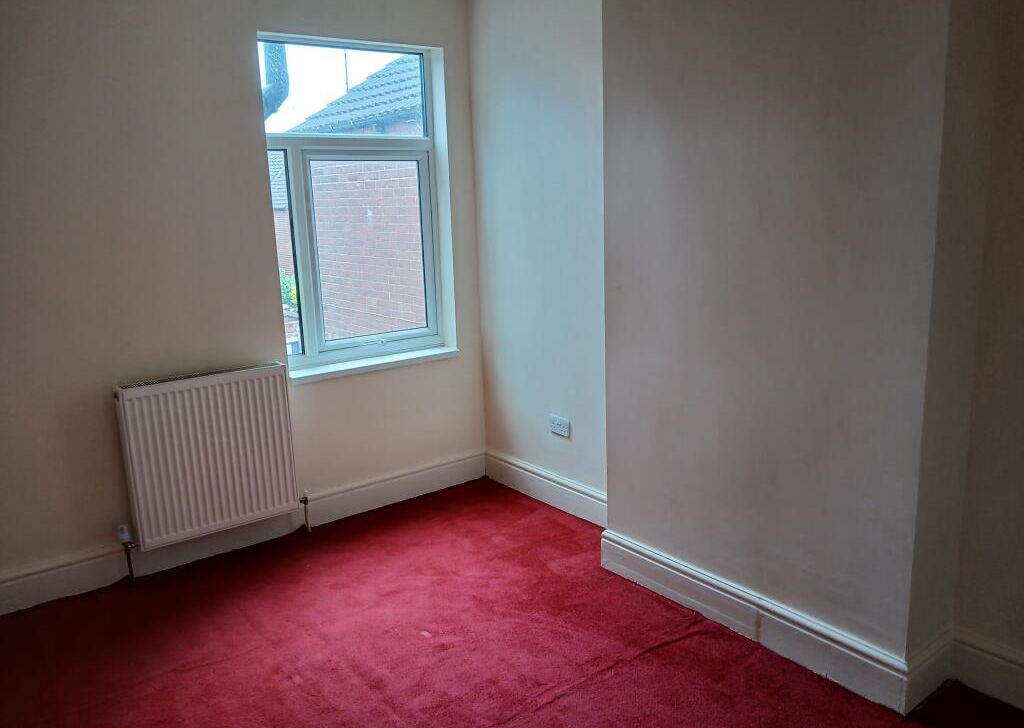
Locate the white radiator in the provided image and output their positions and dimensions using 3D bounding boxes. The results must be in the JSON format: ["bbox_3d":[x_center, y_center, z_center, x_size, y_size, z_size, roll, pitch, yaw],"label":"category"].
[{"bbox_3d":[-1.332,0.392,3.437,0.700,0.700,0.105,-10,14,-36],"label":"white radiator"}]

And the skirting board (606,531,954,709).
[{"bbox_3d":[0.893,0.858,2.872,0.287,0.165,1.289,-10,14,-36],"label":"skirting board"}]

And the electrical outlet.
[{"bbox_3d":[0.246,0.312,3.877,0.013,0.087,0.146,-10,14,-36],"label":"electrical outlet"}]

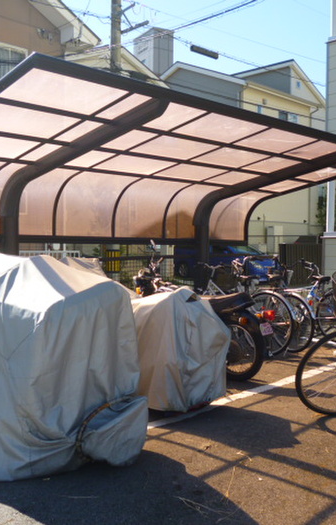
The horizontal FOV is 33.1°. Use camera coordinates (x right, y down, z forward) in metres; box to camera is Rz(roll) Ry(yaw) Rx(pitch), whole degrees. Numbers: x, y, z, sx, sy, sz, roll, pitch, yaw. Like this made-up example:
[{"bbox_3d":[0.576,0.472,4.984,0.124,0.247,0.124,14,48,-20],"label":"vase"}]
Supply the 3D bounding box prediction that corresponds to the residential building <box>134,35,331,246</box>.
[{"bbox_3d":[3.101,-3.911,25.363,7.800,8.800,7.000,-1,2,-44],"label":"residential building"}]

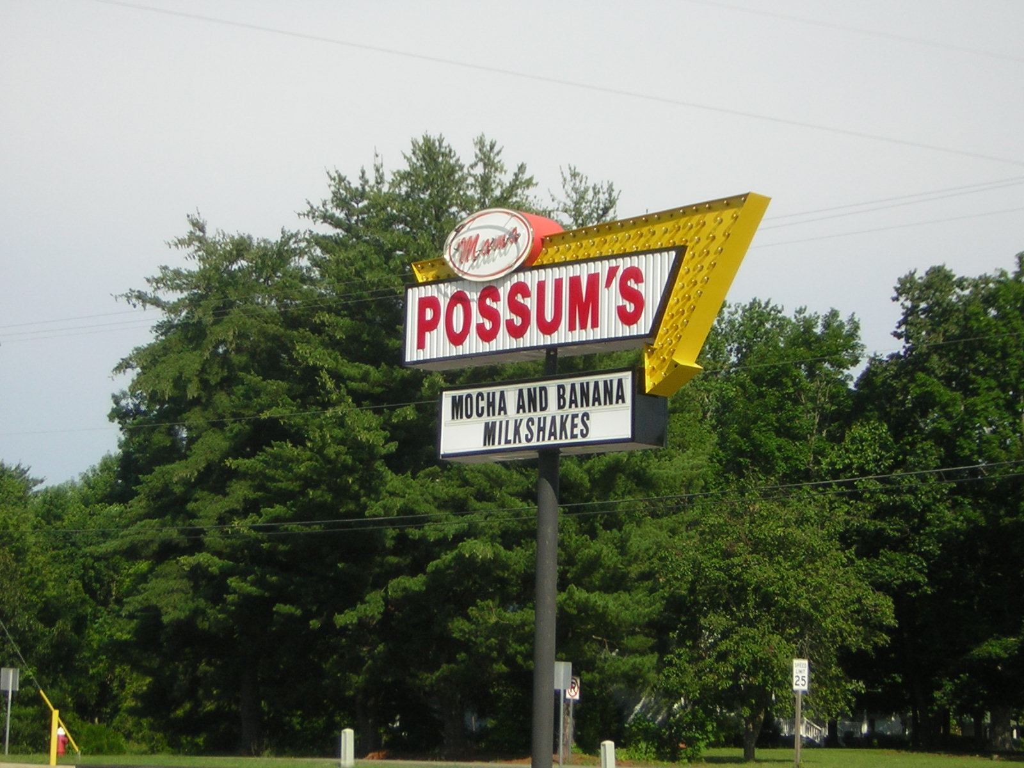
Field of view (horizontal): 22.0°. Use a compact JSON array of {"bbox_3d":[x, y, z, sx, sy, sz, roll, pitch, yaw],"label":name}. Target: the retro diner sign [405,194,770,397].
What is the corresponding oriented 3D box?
[{"bbox_3d":[0.606,-0.713,22.903,3.828,1.762,0.502,-6,-11,41],"label":"retro diner sign"}]

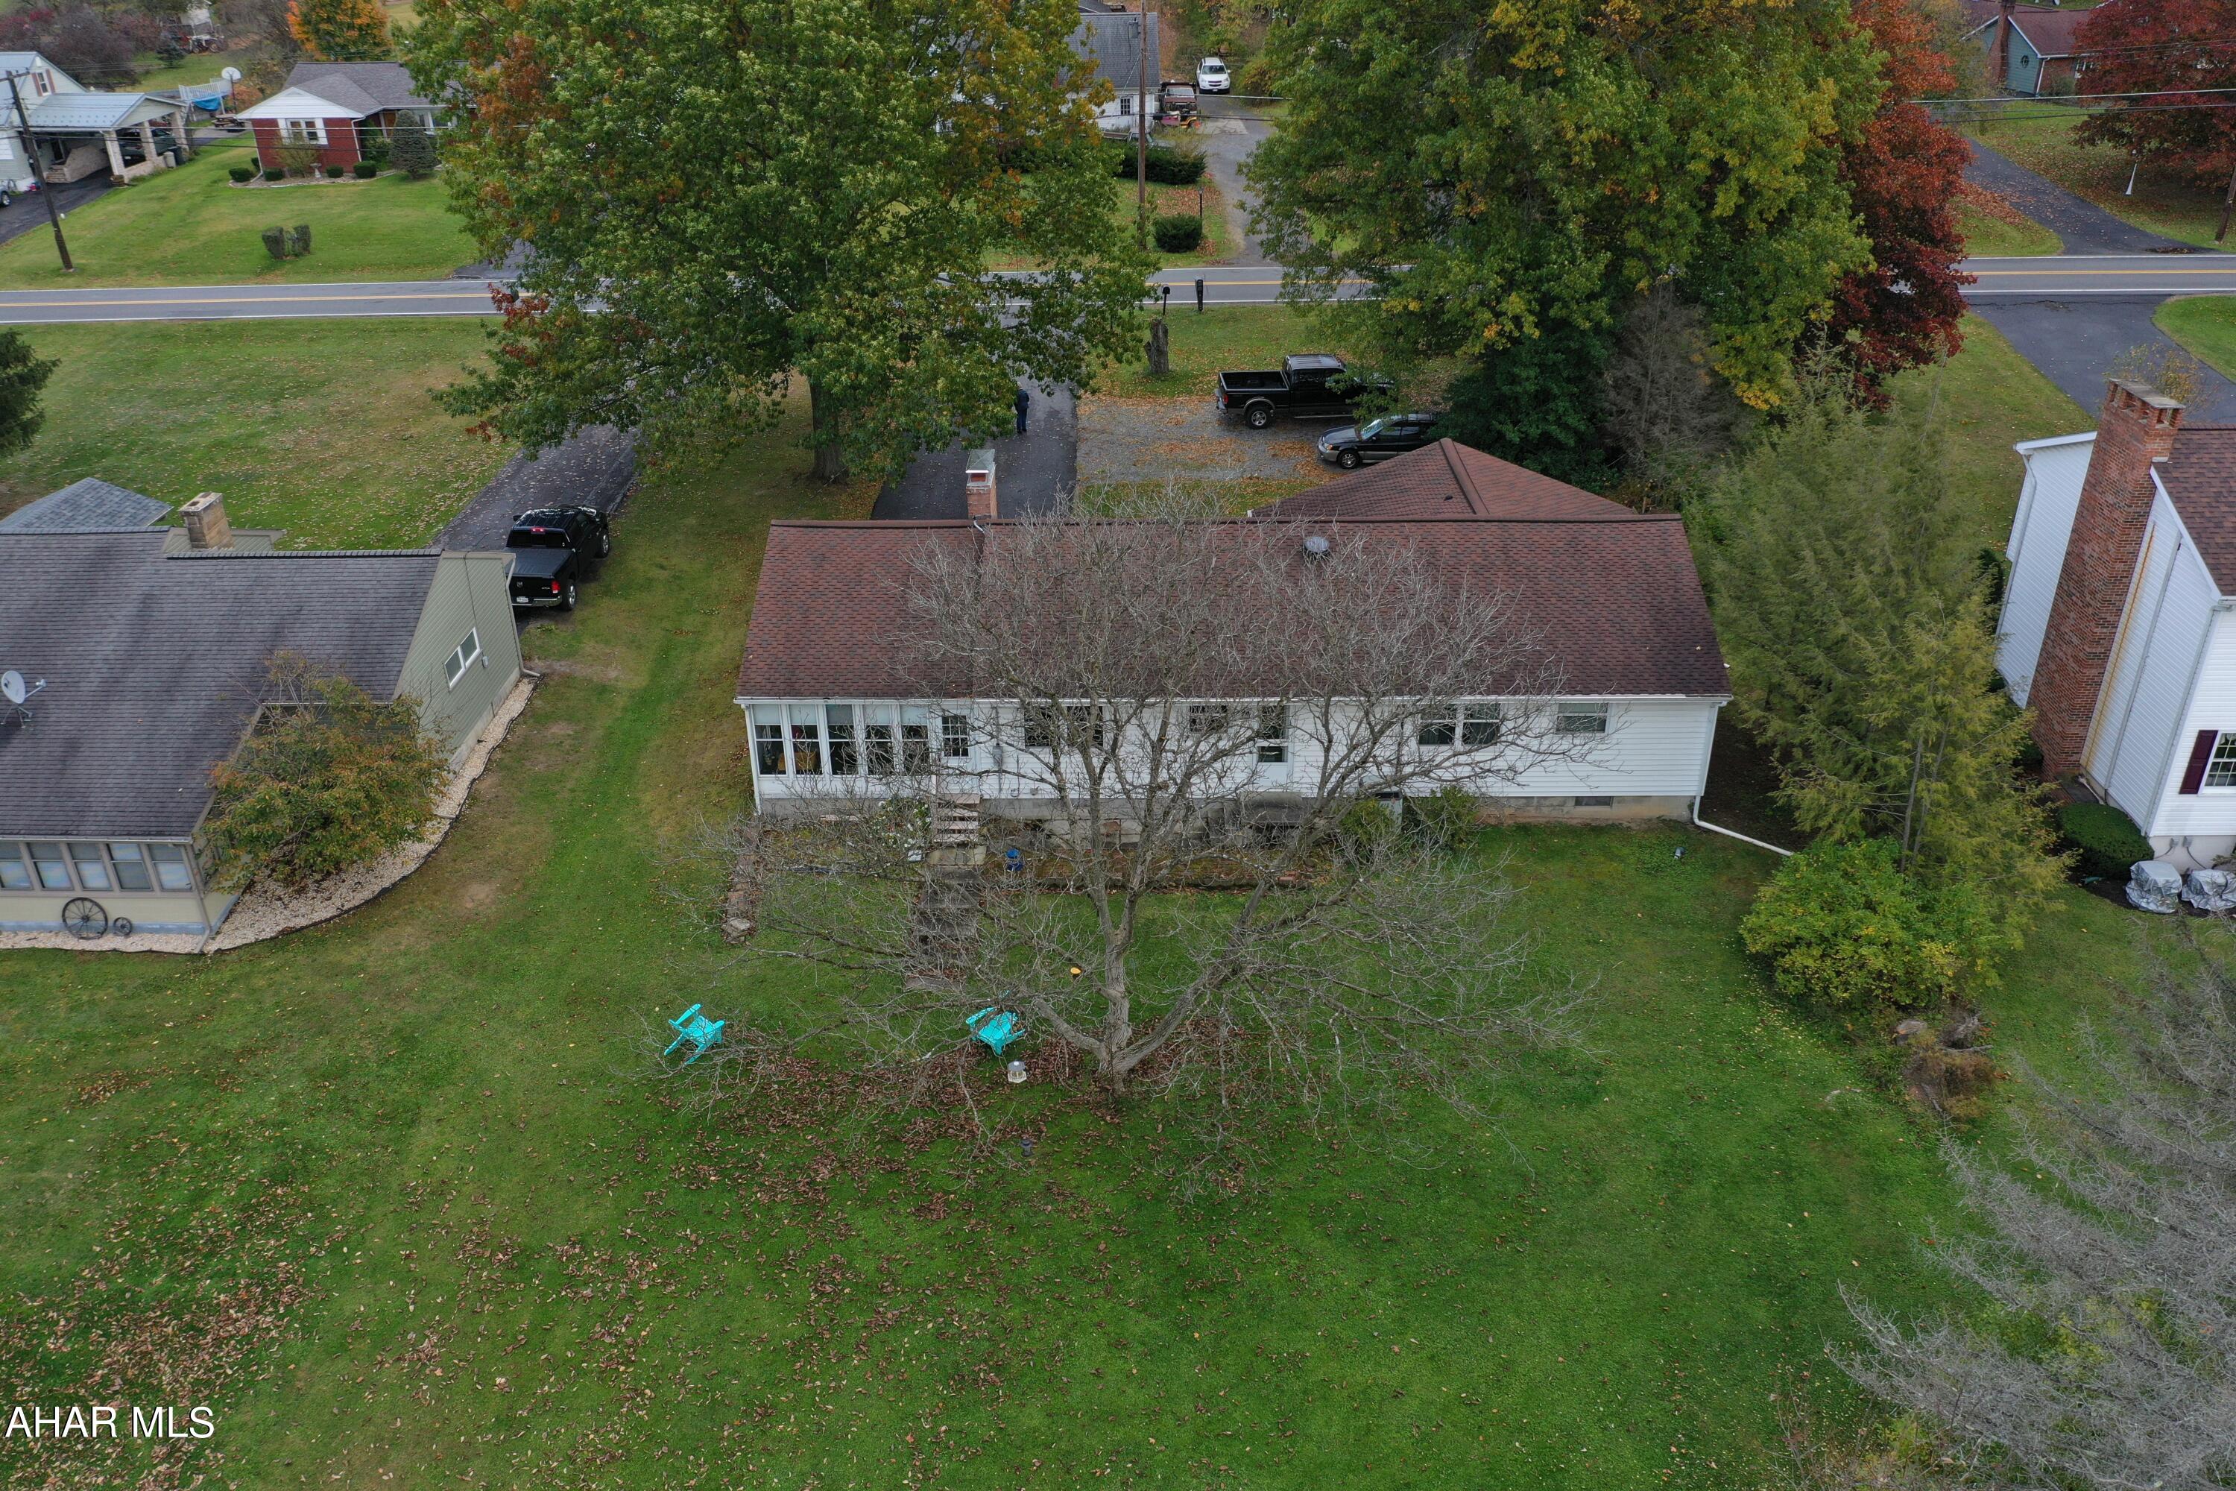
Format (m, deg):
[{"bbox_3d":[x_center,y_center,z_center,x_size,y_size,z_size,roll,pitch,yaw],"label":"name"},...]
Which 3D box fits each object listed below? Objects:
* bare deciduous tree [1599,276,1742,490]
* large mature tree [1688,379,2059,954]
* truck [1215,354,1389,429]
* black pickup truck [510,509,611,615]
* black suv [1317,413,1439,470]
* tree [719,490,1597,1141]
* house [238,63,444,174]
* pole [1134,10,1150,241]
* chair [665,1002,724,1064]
[{"bbox_3d":[15.350,-9.611,49.098,3.600,6.700,3.600,0,27,0],"label":"bare deciduous tree"},{"bbox_3d":[13.292,-1.591,31.400,6.500,9.300,6.200,0,27,0],"label":"large mature tree"},{"bbox_3d":[6.239,-11.731,57.713,5.900,1.950,2.000,-2,27,-3],"label":"truck"},{"bbox_3d":[-14.727,-5.084,44.994,2.020,1.900,5.750,-1,27,-1],"label":"black pickup truck"},{"bbox_3d":[8.500,-9.616,54.084,4.720,1.500,1.750,-1,27,-1],"label":"black suv"},{"bbox_3d":[0.204,0.817,26.868,14.000,9.300,11.500,0,27,0],"label":"tree"},{"bbox_3d":[-41.190,-36.122,99.181,12.200,4.800,12.000,0,27,1],"label":"house"},{"bbox_3d":[1.151,-28.539,80.027,0.320,11.300,0.320,0,27,0],"label":"pole"},{"bbox_3d":[-6.958,4.772,28.763,0.770,0.600,0.860,19,33,33],"label":"chair"}]

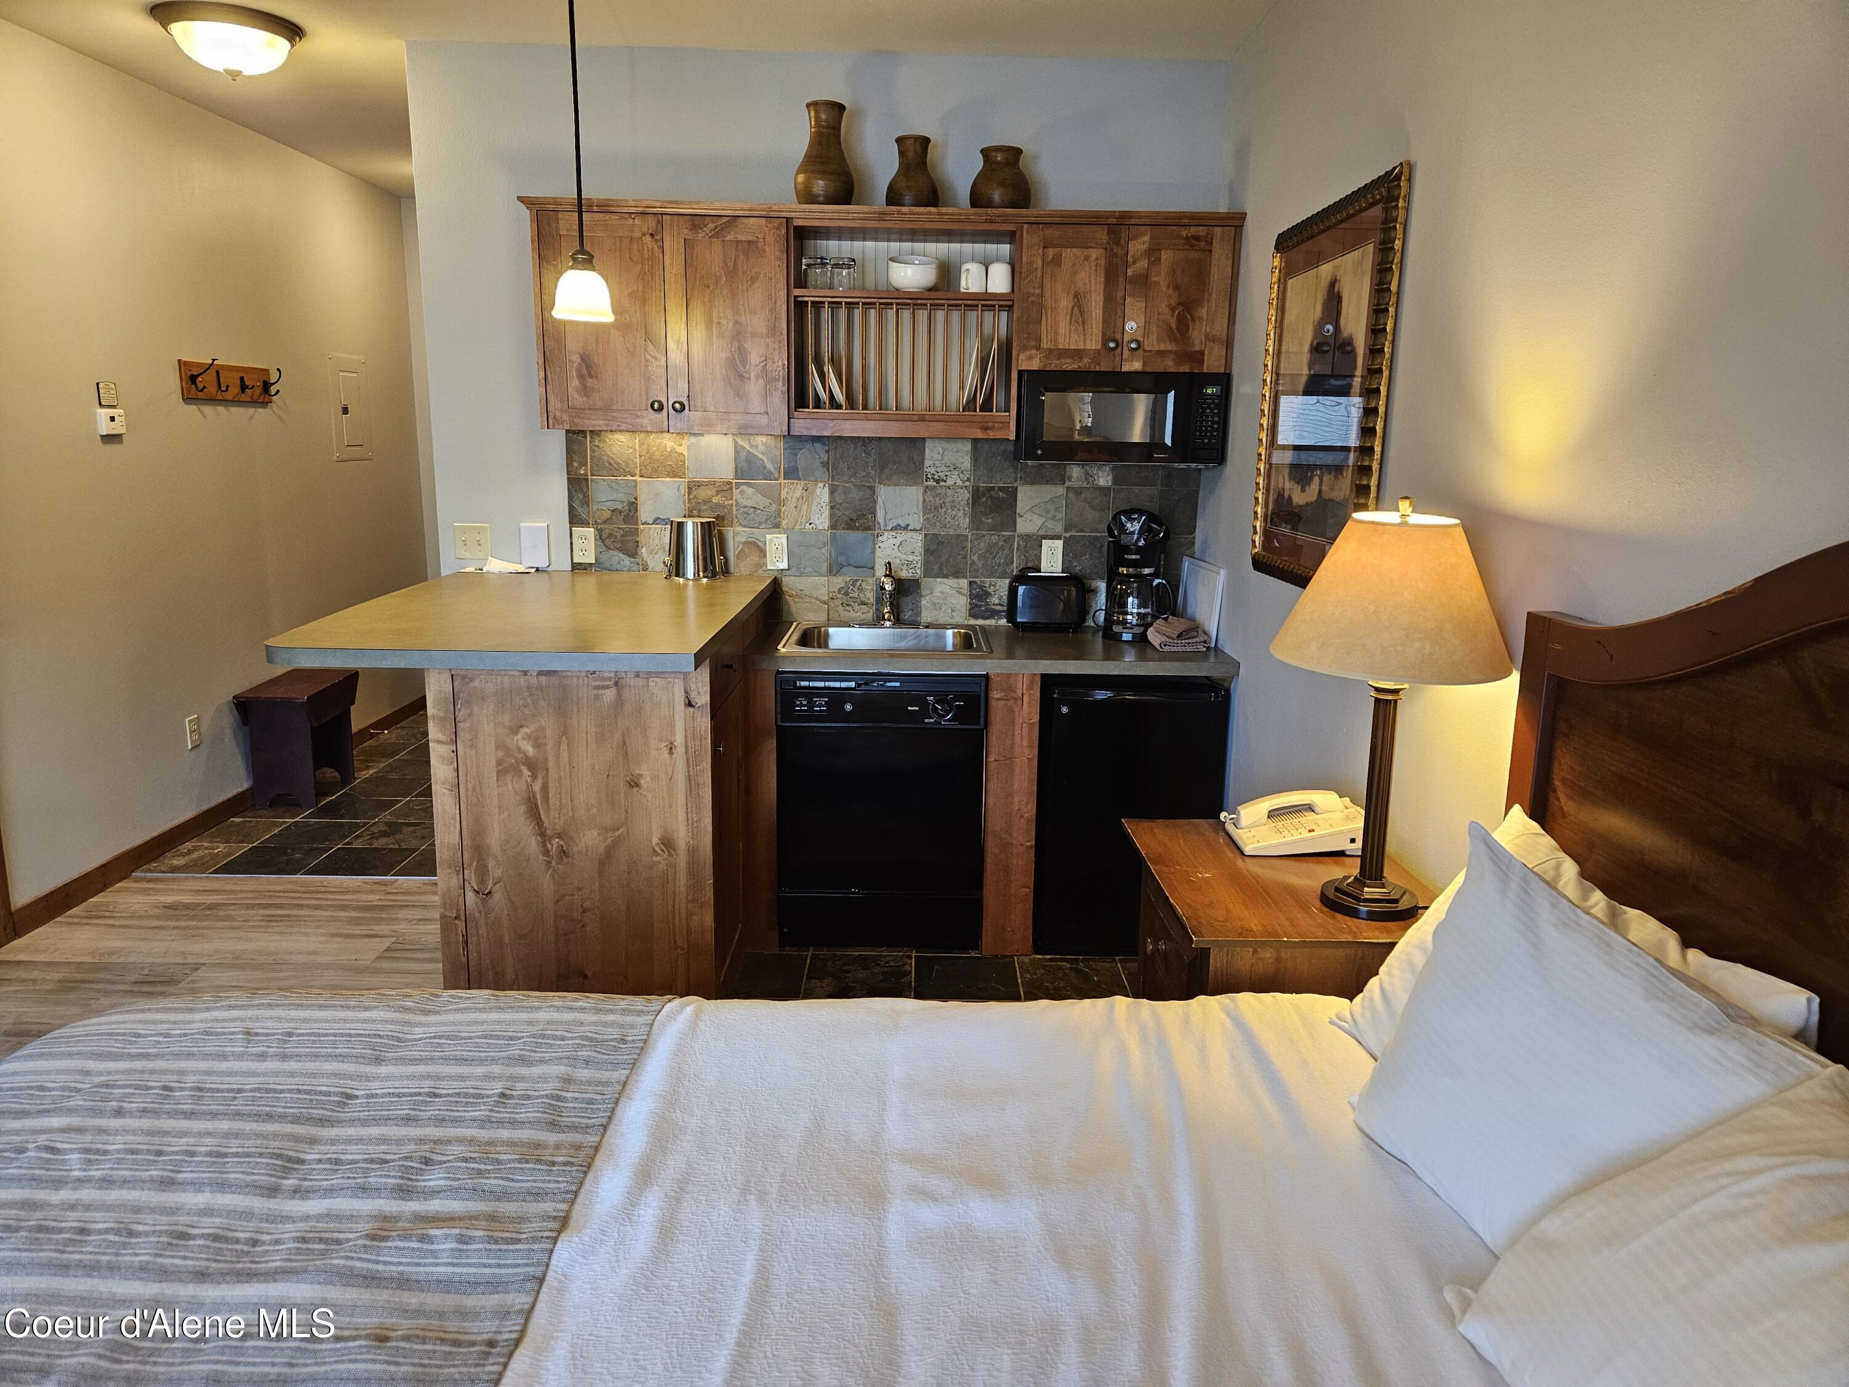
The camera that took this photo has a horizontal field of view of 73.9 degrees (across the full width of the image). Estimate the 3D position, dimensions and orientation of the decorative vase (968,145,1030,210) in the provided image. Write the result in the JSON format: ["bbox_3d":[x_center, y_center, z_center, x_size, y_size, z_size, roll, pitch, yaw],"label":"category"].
[{"bbox_3d":[0.234,-1.570,3.782,0.188,0.212,0.188,1,12,-1],"label":"decorative vase"}]

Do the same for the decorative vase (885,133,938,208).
[{"bbox_3d":[-0.035,-1.586,3.776,0.164,0.238,0.164,1,12,-1],"label":"decorative vase"}]

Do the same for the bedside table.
[{"bbox_3d":[0.663,0.701,2.360,0.490,0.750,0.630,1,12,-1],"label":"bedside table"}]

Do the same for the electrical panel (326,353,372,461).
[{"bbox_3d":[-2.777,-1.382,5.968,0.025,0.497,0.400,1,12,-1],"label":"electrical panel"}]

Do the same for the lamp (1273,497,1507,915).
[{"bbox_3d":[0.770,0.027,2.055,0.380,0.700,0.380,1,12,-1],"label":"lamp"}]

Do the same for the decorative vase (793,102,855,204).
[{"bbox_3d":[-0.305,-1.635,3.763,0.182,0.328,0.182,1,12,-1],"label":"decorative vase"}]

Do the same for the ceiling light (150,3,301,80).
[{"bbox_3d":[-2.064,-1.914,3.644,0.400,0.175,0.400,1,12,-1],"label":"ceiling light"}]

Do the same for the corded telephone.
[{"bbox_3d":[0.748,0.252,2.464,0.250,0.090,0.200,1,12,-1],"label":"corded telephone"}]

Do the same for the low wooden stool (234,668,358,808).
[{"bbox_3d":[-2.584,0.195,5.190,0.285,0.475,0.580,1,12,-1],"label":"low wooden stool"}]

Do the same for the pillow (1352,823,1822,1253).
[{"bbox_3d":[0.659,0.432,1.308,0.170,0.440,0.660,20,7,-8],"label":"pillow"}]

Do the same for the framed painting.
[{"bbox_3d":[0.935,-0.697,2.930,0.035,0.905,0.840,1,12,-1],"label":"framed painting"}]

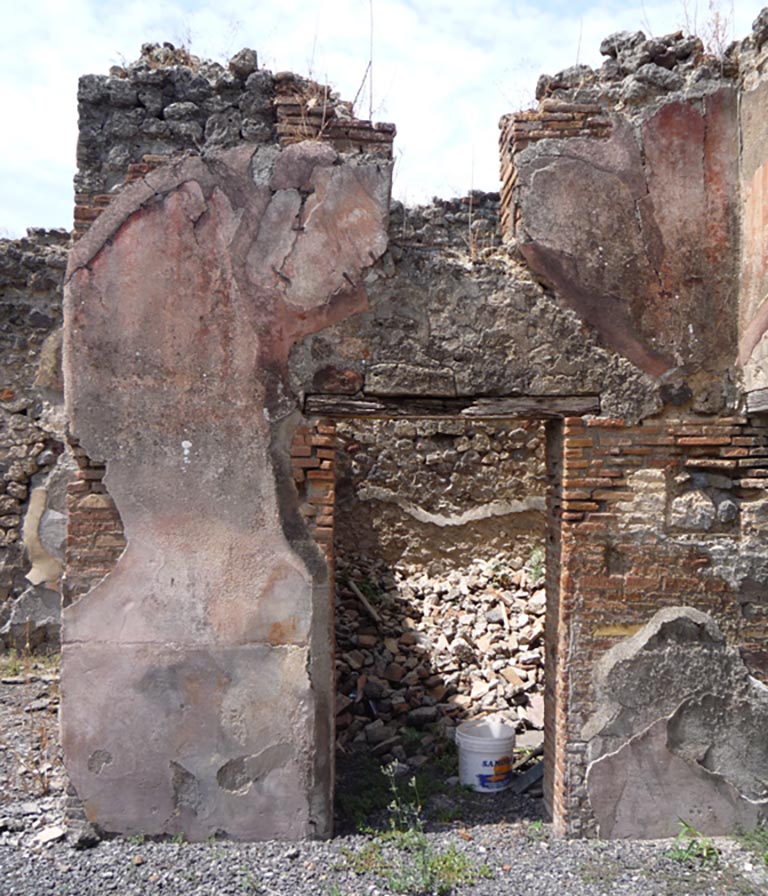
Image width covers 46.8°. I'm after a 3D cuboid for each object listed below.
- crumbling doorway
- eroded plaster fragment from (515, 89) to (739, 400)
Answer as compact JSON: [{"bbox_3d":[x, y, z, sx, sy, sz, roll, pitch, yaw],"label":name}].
[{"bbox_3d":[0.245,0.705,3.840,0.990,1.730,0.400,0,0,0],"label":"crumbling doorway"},{"bbox_3d":[0.990,-0.835,3.660,0.920,1.270,0.110,0,0,0],"label":"eroded plaster fragment"}]

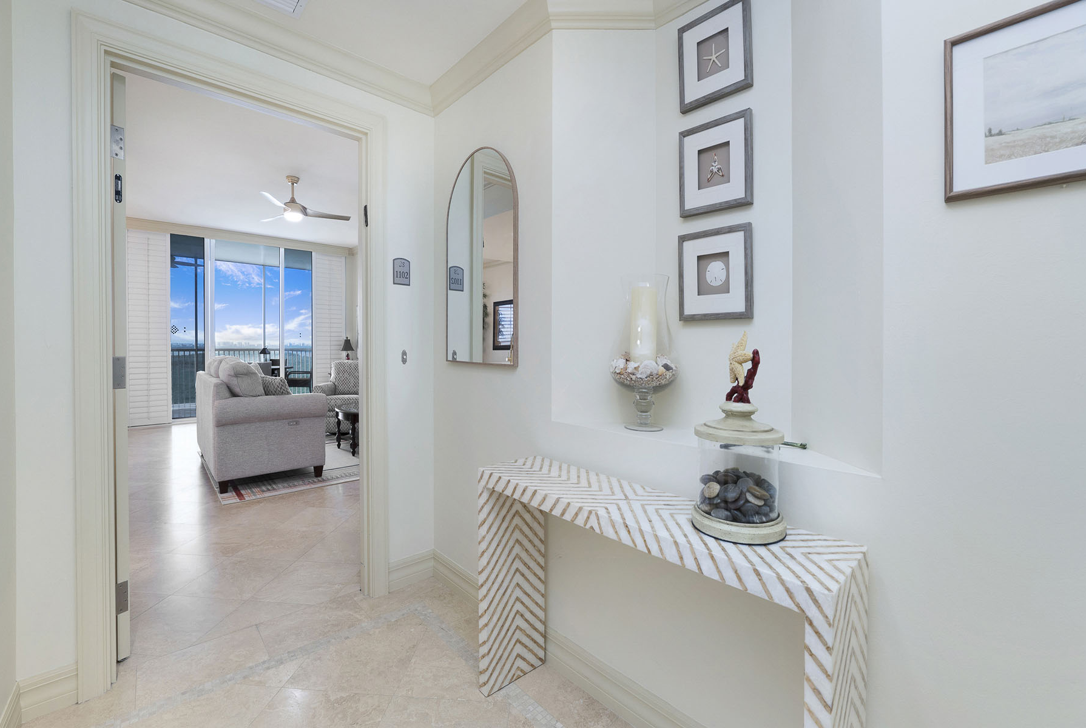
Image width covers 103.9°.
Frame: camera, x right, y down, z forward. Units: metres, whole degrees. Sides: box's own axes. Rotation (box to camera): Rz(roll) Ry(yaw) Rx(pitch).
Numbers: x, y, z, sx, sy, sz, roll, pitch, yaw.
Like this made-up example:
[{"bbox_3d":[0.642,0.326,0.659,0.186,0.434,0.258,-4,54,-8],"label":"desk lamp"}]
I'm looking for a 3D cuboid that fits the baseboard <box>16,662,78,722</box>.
[{"bbox_3d":[-1.577,1.046,1.358,0.130,0.136,0.020,-2,3,-42],"label":"baseboard"}]

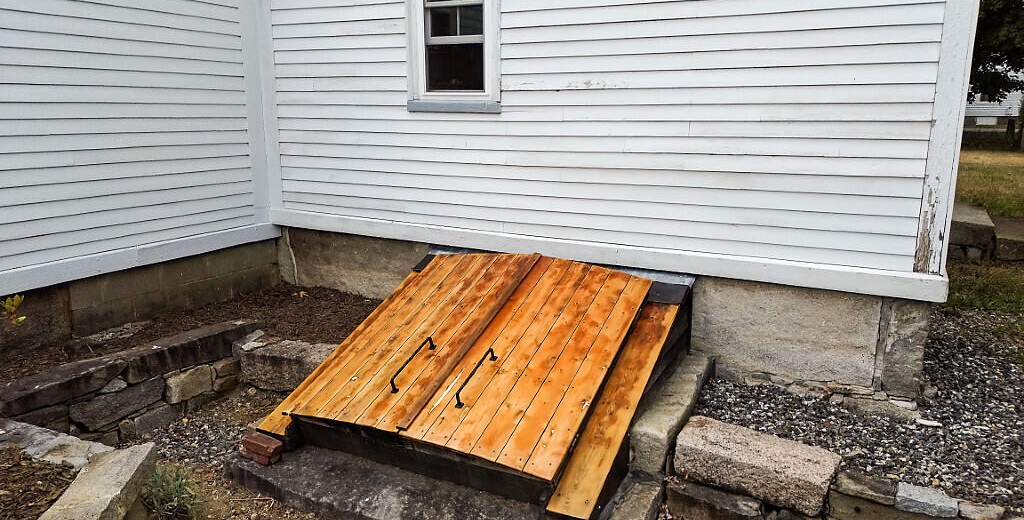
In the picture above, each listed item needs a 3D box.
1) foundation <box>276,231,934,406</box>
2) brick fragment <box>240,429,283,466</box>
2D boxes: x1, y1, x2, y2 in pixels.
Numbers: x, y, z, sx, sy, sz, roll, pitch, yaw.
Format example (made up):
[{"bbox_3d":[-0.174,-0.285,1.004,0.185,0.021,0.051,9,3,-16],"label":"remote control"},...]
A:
[{"bbox_3d":[0.227,0.217,4.503,4.180,0.540,0.300,6,14,27],"label":"foundation"},{"bbox_3d":[-1.172,0.902,3.373,0.210,0.095,0.088,8,14,32],"label":"brick fragment"}]

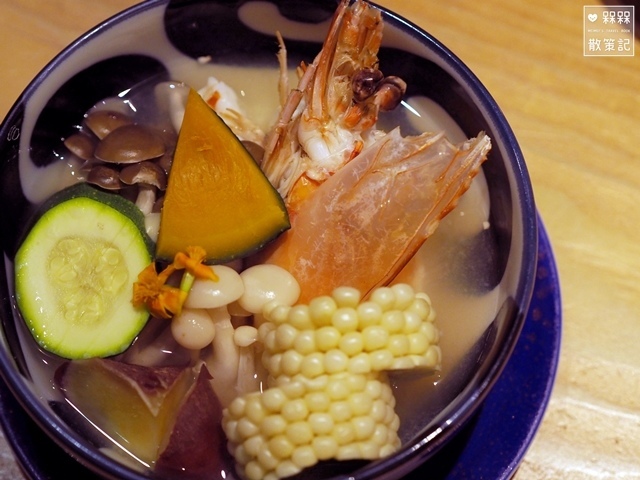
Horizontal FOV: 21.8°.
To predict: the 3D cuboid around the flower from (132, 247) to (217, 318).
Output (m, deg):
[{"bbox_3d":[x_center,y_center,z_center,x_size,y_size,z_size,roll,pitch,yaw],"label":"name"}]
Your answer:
[{"bbox_3d":[-0.040,0.012,0.465,0.024,0.013,0.017,0,67,2],"label":"flower"}]

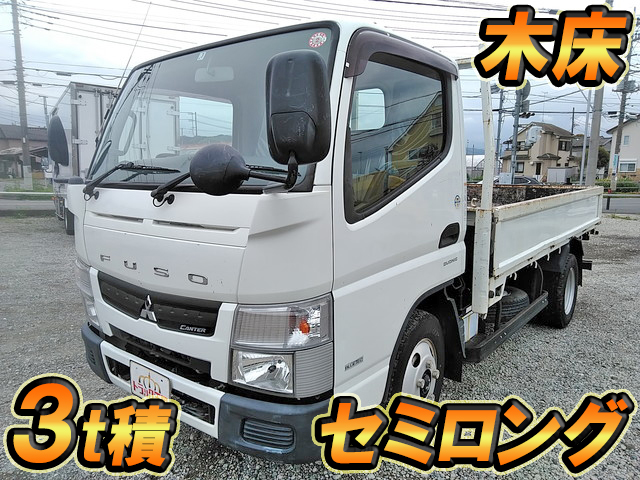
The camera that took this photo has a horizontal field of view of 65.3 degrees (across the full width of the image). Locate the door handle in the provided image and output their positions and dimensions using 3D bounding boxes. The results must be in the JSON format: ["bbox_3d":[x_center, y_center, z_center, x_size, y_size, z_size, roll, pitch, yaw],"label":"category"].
[{"bbox_3d":[0.649,-0.022,2.537,0.050,0.105,0.210,6,11,39],"label":"door handle"}]

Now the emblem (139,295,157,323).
[{"bbox_3d":[-0.755,0.300,2.182,0.135,0.120,0.020,6,11,39],"label":"emblem"}]

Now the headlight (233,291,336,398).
[{"bbox_3d":[-0.145,0.378,1.871,0.330,0.380,0.240,6,11,39],"label":"headlight"}]

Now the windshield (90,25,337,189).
[{"bbox_3d":[-0.614,-0.574,2.235,1.580,0.670,0.140,6,-12,39],"label":"windshield"}]

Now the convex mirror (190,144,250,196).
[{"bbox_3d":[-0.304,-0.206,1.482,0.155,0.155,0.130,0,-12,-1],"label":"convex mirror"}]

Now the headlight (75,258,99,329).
[{"bbox_3d":[-1.192,0.259,2.716,0.330,0.380,0.240,6,11,39],"label":"headlight"}]

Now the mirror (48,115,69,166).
[{"bbox_3d":[-1.389,-0.527,2.655,0.085,0.275,0.170,-15,17,-36],"label":"mirror"}]

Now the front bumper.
[{"bbox_3d":[-0.661,0.639,2.354,1.690,0.270,0.320,7,11,39],"label":"front bumper"}]

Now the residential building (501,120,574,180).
[{"bbox_3d":[29.763,-12.277,67.988,7.200,7.300,8.000,-8,11,-44],"label":"residential building"}]

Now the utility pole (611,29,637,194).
[{"bbox_3d":[20.473,-9.219,33.707,0.400,11.800,0.400,5,9,30],"label":"utility pole"}]

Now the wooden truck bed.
[{"bbox_3d":[1.335,-0.172,4.705,1.770,0.530,3.350,6,11,39],"label":"wooden truck bed"}]

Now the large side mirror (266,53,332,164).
[{"bbox_3d":[-0.067,-0.418,1.578,0.190,0.340,0.090,1,11,15],"label":"large side mirror"}]

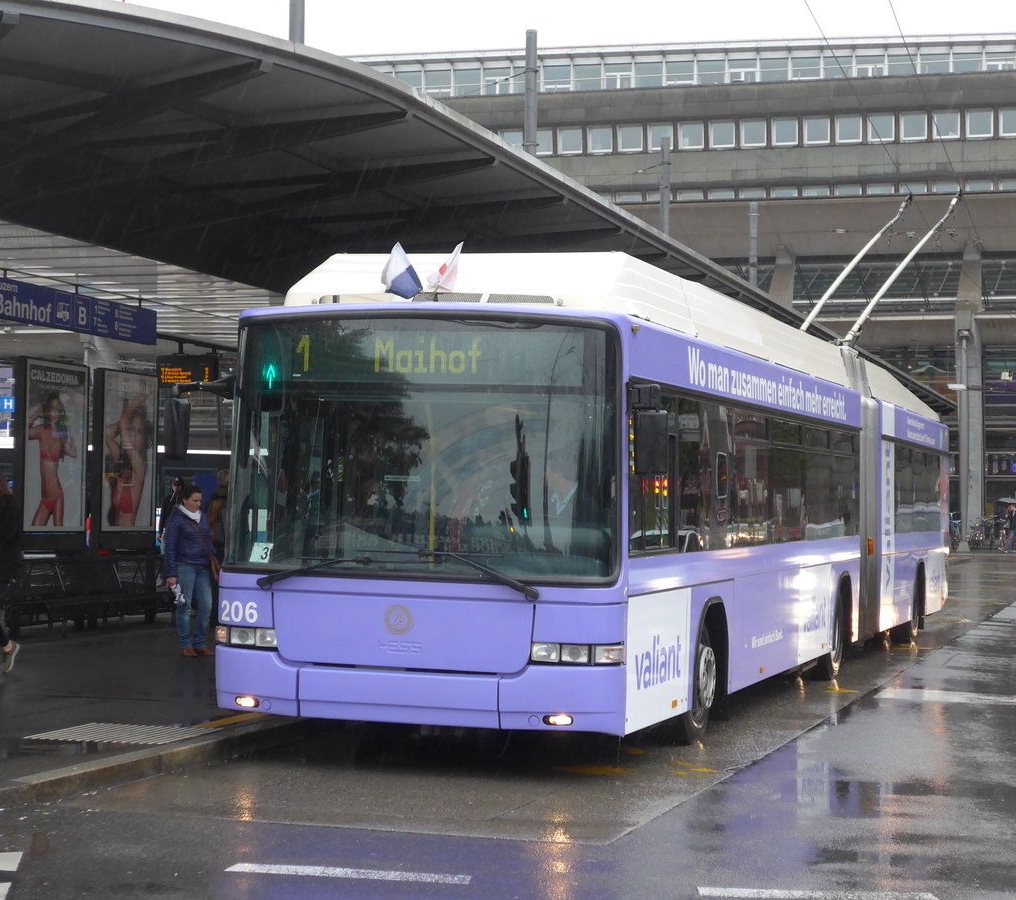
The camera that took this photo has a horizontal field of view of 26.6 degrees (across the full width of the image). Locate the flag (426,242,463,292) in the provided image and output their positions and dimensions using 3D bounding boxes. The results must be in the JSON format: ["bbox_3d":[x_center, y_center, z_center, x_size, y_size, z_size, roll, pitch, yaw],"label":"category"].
[{"bbox_3d":[-0.391,-1.125,13.245,0.230,0.310,0.160,1,-1,18],"label":"flag"}]

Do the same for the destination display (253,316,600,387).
[{"bbox_3d":[-0.517,-0.584,13.004,2.320,0.400,0.200,1,-1,18],"label":"destination display"}]

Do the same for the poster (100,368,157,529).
[{"bbox_3d":[-4.225,0.023,23.966,0.100,1.740,1.200,1,-1,20],"label":"poster"}]

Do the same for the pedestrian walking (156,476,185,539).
[{"bbox_3d":[-4.312,1.205,28.000,0.500,1.740,0.380,1,-1,6],"label":"pedestrian walking"}]

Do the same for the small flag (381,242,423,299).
[{"bbox_3d":[-0.656,-1.106,13.245,0.260,0.340,0.170,1,-1,18],"label":"small flag"}]

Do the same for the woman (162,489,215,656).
[{"bbox_3d":[-2.999,1.148,20.300,0.480,1.630,0.350,2,-1,-34],"label":"woman"}]

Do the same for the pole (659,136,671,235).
[{"bbox_3d":[3.256,-1.866,45.000,0.240,9.300,0.240,1,-1,18],"label":"pole"}]

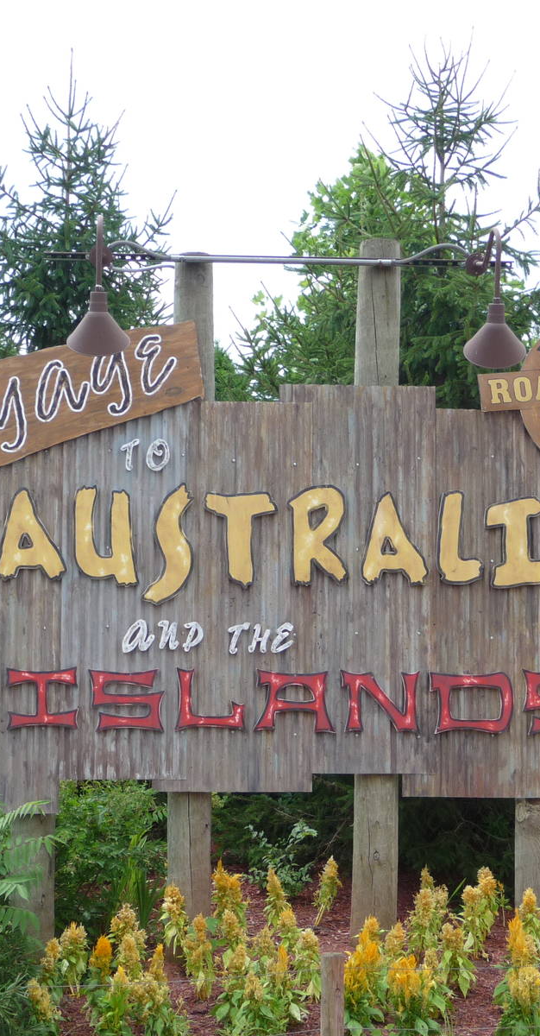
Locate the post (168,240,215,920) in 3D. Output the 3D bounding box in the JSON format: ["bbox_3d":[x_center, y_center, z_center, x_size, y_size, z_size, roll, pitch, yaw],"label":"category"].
[{"bbox_3d":[-0.428,0.437,10.848,0.235,3.738,0.235,1,-5,-4],"label":"post"}]

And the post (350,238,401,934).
[{"bbox_3d":[0.571,0.384,10.929,0.235,3.833,0.235,1,-5,-4],"label":"post"}]

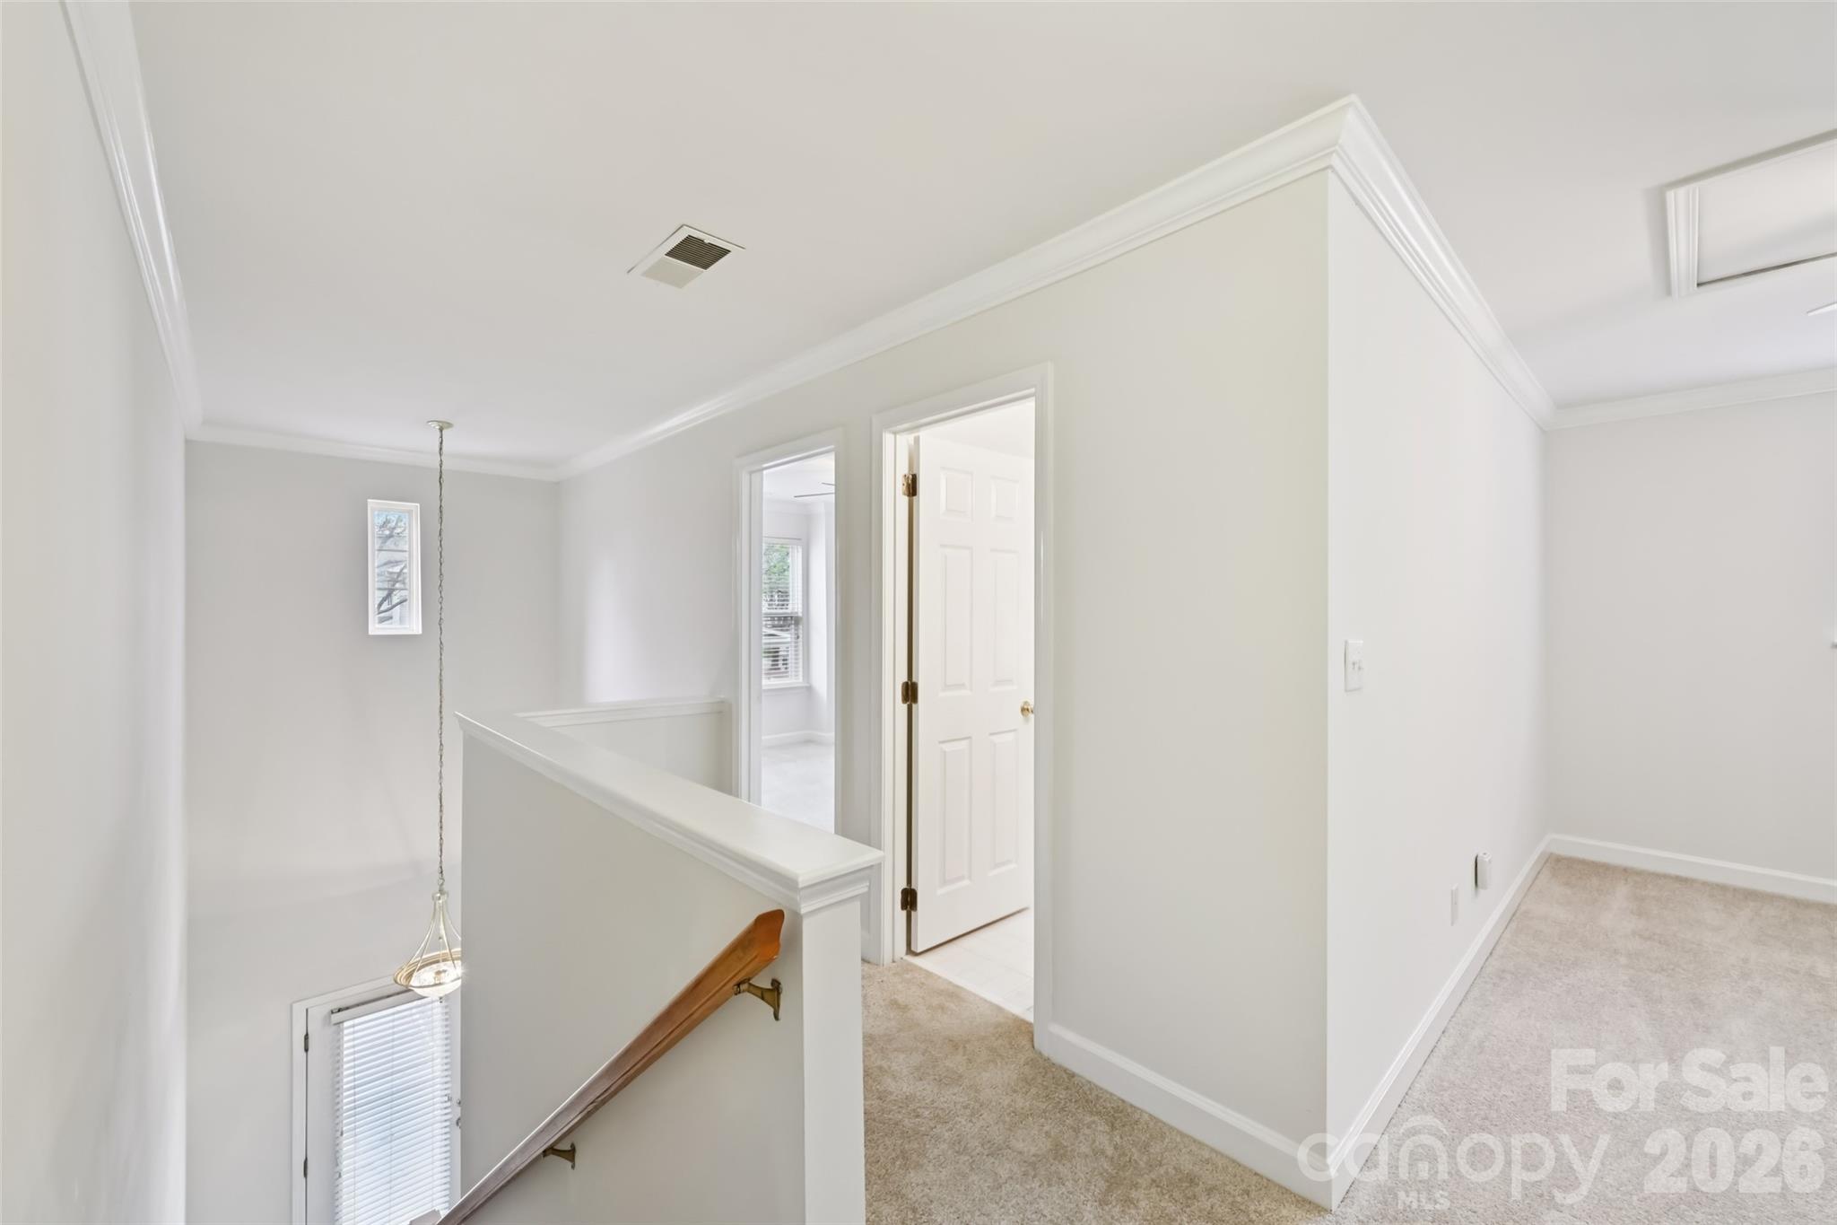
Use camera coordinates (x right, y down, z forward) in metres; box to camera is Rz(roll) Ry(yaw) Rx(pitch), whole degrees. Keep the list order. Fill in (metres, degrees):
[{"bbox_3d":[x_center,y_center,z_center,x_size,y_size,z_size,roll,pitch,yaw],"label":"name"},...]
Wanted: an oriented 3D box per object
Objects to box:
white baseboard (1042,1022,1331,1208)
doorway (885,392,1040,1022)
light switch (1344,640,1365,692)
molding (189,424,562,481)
[{"bbox_3d":[0.666,1.287,1.869,0.016,0.112,0.762,0,0,-44],"label":"white baseboard"},{"bbox_3d":[0.157,0.330,2.480,0.130,2.030,0.715,0,0,-44],"label":"doorway"},{"bbox_3d":[1.057,0.128,1.728,0.120,0.118,0.014,0,0,-43],"label":"light switch"},{"bbox_3d":[-3.414,-1.025,4.688,1.949,0.095,0.080,0,0,-43],"label":"molding"}]

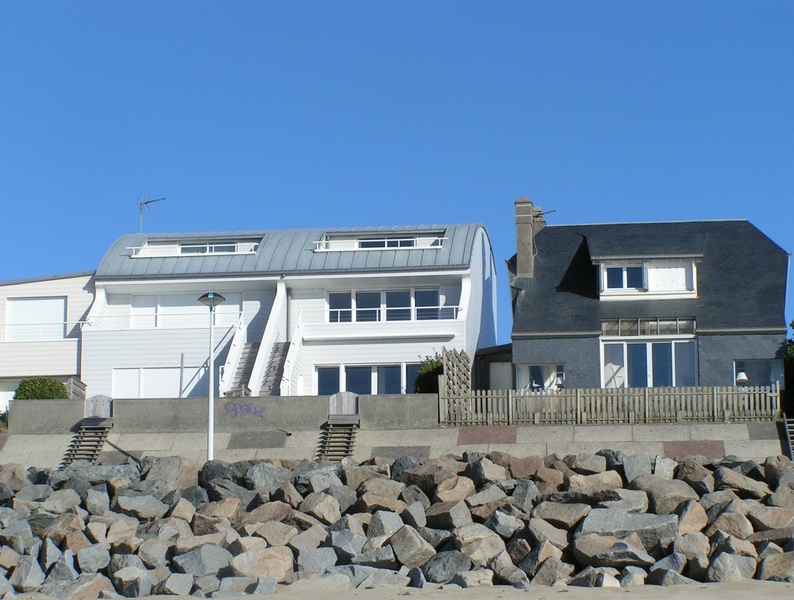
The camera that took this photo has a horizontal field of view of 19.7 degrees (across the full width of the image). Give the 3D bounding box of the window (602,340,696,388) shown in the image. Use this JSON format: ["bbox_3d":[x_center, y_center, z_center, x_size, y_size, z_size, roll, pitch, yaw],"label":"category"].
[{"bbox_3d":[8.934,2.399,80.960,3.347,2.050,0.150,-1,-7,7],"label":"window"}]

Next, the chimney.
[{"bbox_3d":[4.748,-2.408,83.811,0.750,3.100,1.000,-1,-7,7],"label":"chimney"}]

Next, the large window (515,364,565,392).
[{"bbox_3d":[5.105,2.857,81.416,1.799,1.200,0.150,-1,-7,7],"label":"large window"}]

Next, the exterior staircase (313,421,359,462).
[{"bbox_3d":[-2.002,4.577,73.777,1.000,1.800,2.700,-1,-7,5],"label":"exterior staircase"}]

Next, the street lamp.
[{"bbox_3d":[-5.665,2.647,70.179,0.850,5.800,0.850,-1,-7,5],"label":"street lamp"}]

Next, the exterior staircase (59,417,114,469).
[{"bbox_3d":[-10.014,4.669,74.327,1.000,1.950,3.000,-1,-7,5],"label":"exterior staircase"}]

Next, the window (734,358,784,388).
[{"bbox_3d":[12.757,2.618,80.422,1.807,1.200,0.150,-1,-7,7],"label":"window"}]

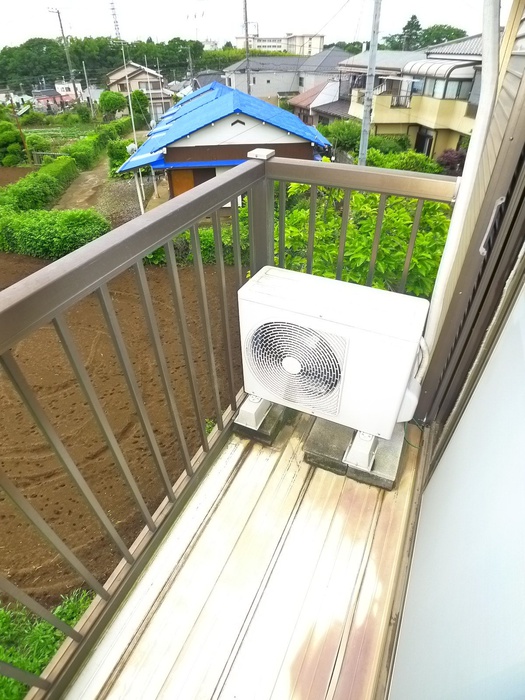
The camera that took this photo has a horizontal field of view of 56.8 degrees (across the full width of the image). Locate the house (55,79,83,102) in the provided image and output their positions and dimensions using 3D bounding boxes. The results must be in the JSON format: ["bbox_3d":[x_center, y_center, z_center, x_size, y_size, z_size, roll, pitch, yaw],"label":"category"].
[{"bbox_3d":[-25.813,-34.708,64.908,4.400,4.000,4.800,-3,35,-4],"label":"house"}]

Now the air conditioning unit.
[{"bbox_3d":[0.307,0.001,2.260,0.779,0.565,0.292,15,37,21],"label":"air conditioning unit"}]

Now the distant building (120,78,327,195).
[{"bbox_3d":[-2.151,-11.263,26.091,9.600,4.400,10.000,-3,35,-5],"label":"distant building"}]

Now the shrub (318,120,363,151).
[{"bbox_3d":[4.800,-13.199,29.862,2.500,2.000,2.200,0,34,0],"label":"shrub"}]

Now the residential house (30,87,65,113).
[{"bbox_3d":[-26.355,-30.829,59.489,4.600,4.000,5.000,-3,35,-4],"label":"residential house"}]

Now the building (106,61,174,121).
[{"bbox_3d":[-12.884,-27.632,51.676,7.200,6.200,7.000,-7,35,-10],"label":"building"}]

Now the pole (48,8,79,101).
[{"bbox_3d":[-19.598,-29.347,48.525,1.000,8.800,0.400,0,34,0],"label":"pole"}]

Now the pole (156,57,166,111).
[{"bbox_3d":[-8.636,-22.530,41.495,0.250,4.600,0.250,0,34,0],"label":"pole"}]

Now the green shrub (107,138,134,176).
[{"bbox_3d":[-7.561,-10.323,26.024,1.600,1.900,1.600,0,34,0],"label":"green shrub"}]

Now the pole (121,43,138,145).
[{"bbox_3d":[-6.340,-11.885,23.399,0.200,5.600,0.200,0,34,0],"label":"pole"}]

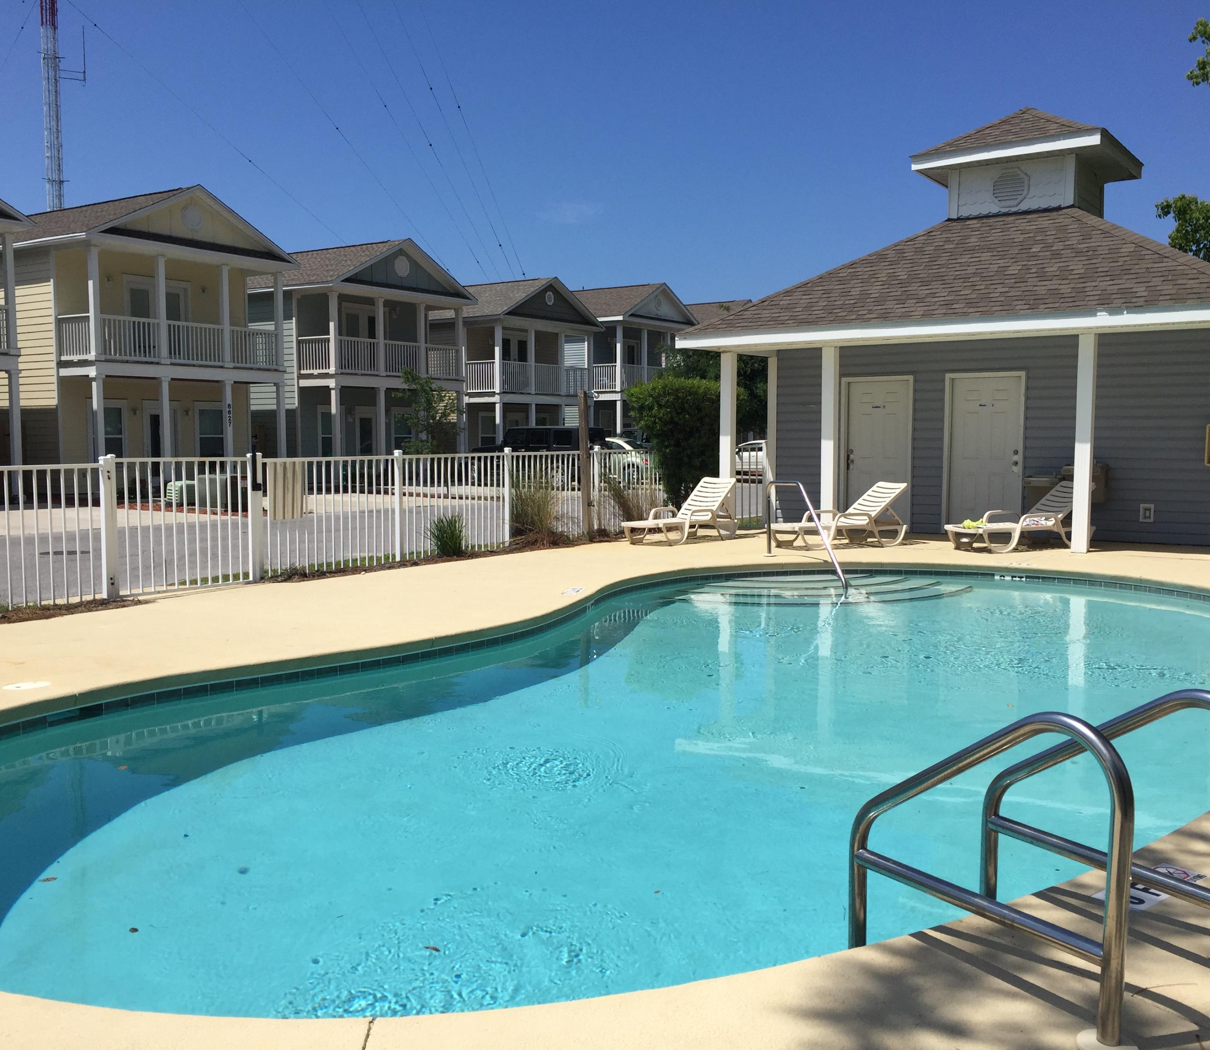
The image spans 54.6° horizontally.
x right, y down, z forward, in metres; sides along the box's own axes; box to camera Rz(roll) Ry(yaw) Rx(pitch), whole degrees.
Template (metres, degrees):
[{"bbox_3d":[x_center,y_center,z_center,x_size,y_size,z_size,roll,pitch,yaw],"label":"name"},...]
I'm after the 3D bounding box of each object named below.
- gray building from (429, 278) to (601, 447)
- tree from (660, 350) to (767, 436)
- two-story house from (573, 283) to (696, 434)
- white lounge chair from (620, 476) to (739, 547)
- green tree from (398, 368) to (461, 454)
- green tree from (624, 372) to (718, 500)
[{"bbox_3d":[-6.053,-5.288,43.560,10.500,6.904,6.100,3,6,33],"label":"gray building"},{"bbox_3d":[4.007,-4.456,39.879,4.600,5.900,4.400,0,5,0],"label":"tree"},{"bbox_3d":[-1.980,-6.096,49.987,10.500,7.556,6.100,3,6,33],"label":"two-story house"},{"bbox_3d":[1.038,-0.192,15.656,0.660,0.840,1.720,4,6,38],"label":"white lounge chair"},{"bbox_3d":[-4.405,-2.398,29.785,1.700,3.250,1.650,0,5,0],"label":"green tree"},{"bbox_3d":[1.136,-1.024,16.818,1.700,2.250,1.600,0,5,0],"label":"green tree"}]

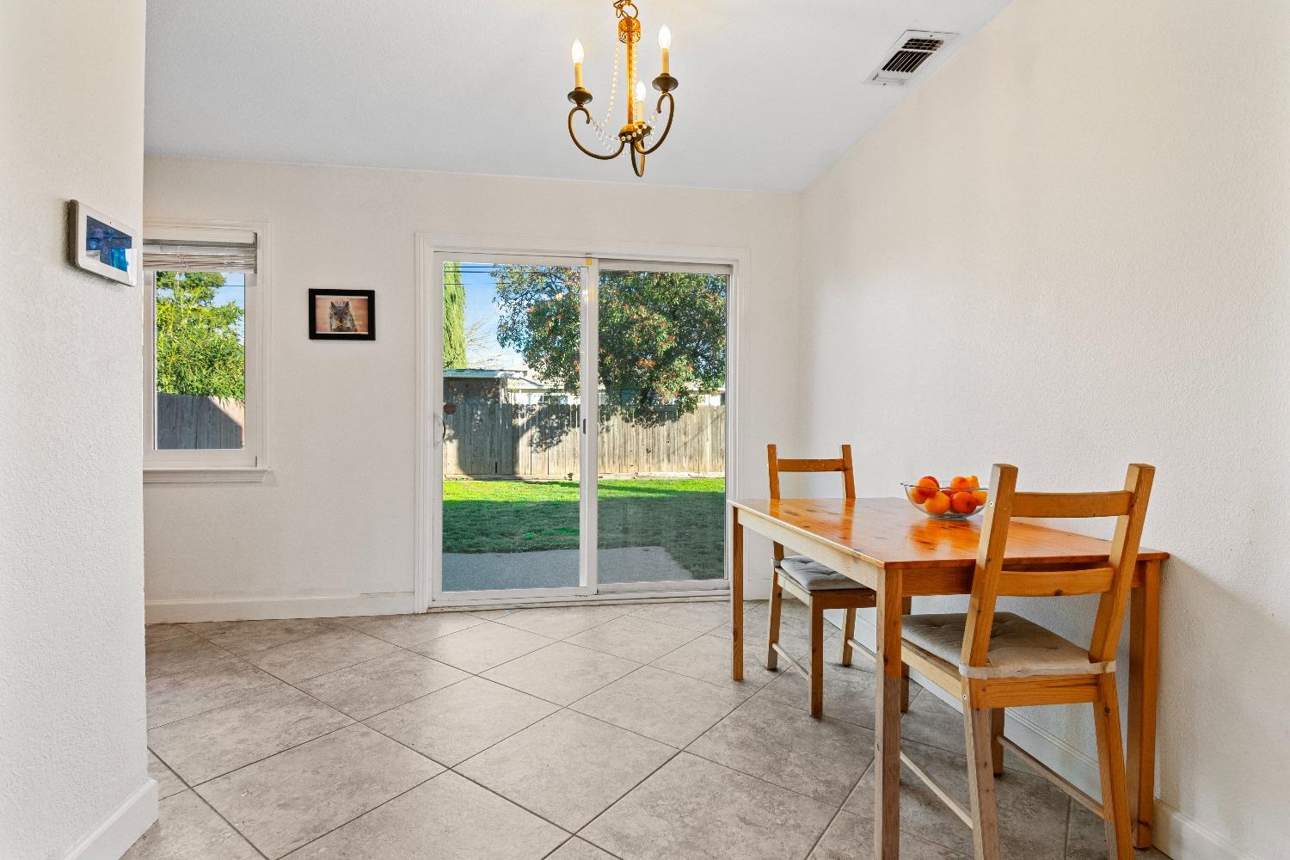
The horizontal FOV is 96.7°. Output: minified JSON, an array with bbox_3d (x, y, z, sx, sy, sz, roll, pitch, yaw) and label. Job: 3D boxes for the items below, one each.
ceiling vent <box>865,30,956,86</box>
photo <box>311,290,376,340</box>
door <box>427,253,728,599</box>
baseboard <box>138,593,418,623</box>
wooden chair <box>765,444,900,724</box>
[{"bbox_3d":[1.065,-1.485,2.313,0.200,0.020,0.330,0,0,-9],"label":"ceiling vent"},{"bbox_3d":[-1.701,-0.645,3.231,0.351,0.281,0.020,0,0,-7],"label":"photo"},{"bbox_3d":[-0.366,-0.006,3.474,1.804,2.061,0.090,0,0,-7],"label":"door"},{"bbox_3d":[-2.016,0.986,3.191,1.415,0.125,0.015,0,0,-7],"label":"baseboard"},{"bbox_3d":[0.752,0.560,2.337,0.390,0.965,0.485,0,0,-9],"label":"wooden chair"}]

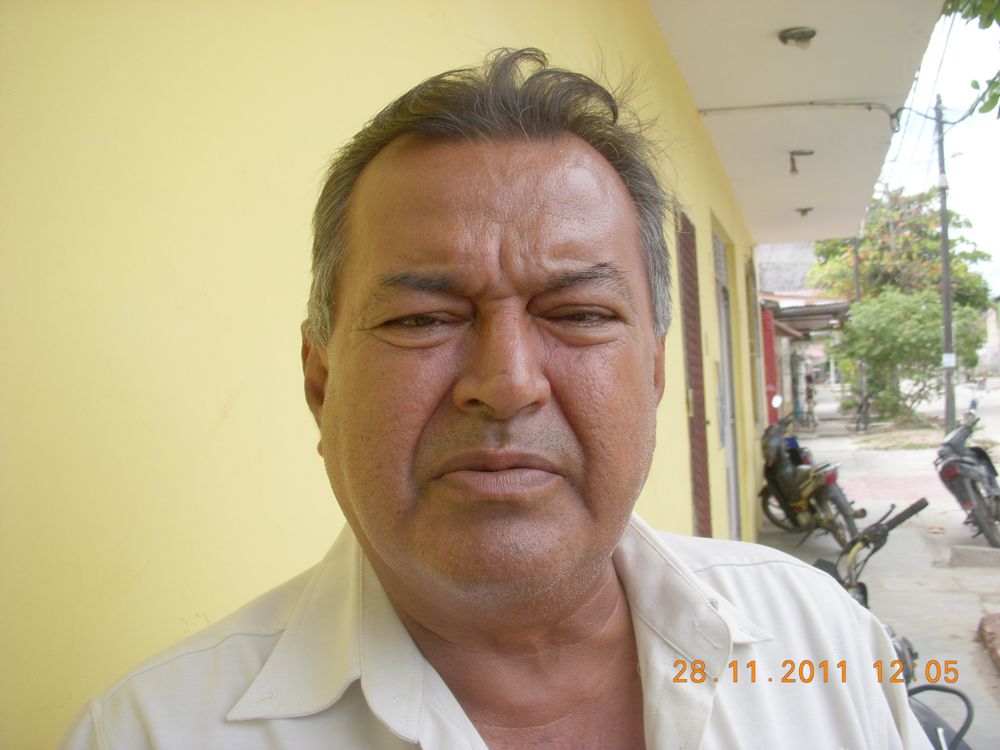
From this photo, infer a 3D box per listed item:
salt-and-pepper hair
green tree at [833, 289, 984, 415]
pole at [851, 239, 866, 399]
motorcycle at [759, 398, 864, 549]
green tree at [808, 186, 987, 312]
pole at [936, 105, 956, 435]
[{"bbox_3d":[-0.004,-0.060,0.515,0.170,0.160,0.185,-2,-1,-3],"label":"salt-and-pepper hair"},{"bbox_3d":[13.768,-0.792,37.000,5.000,4.300,4.600,-3,-1,16],"label":"green tree"},{"bbox_3d":[15.697,-2.558,48.000,0.260,8.000,0.260,-3,-1,16],"label":"pole"},{"bbox_3d":[2.961,0.943,10.400,0.700,1.220,1.850,-2,-1,-10],"label":"motorcycle"},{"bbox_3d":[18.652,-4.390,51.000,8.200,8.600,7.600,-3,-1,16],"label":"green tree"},{"bbox_3d":[11.376,-2.793,28.000,0.300,8.700,0.300,-3,-1,16],"label":"pole"}]

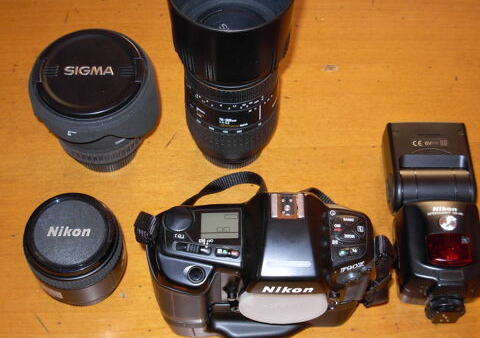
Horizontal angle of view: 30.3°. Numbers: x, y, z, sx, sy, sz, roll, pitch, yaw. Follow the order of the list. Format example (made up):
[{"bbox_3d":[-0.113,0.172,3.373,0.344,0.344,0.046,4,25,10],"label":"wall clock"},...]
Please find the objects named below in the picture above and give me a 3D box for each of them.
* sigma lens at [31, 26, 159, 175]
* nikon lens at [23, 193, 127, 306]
[{"bbox_3d":[-0.115,-0.051,0.730,0.099,0.105,0.099,0,59,0],"label":"sigma lens"},{"bbox_3d":[-0.128,0.061,0.692,0.073,0.057,0.073,0,59,0],"label":"nikon lens"}]

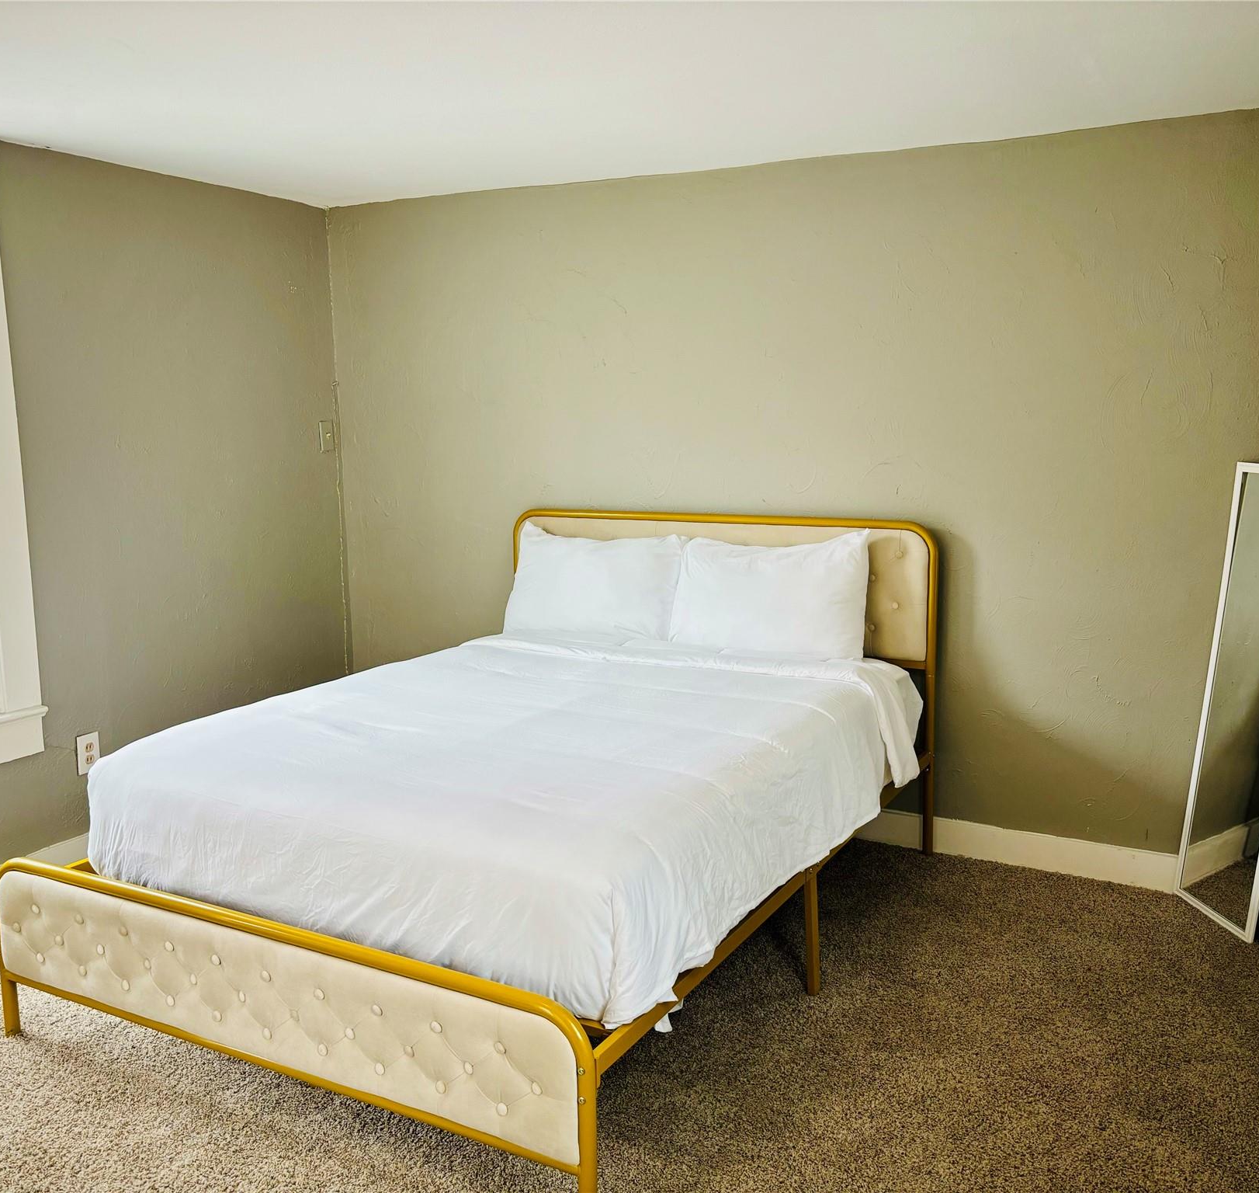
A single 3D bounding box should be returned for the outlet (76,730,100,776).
[{"bbox_3d":[-1.617,0.470,3.569,0.008,0.116,0.071,4,10,29],"label":"outlet"}]

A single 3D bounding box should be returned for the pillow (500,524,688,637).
[{"bbox_3d":[-0.111,-0.032,3.916,0.655,0.400,0.160,4,-8,29],"label":"pillow"}]

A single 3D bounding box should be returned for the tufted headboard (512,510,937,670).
[{"bbox_3d":[0.254,-0.045,3.900,1.515,0.443,0.050,4,10,29],"label":"tufted headboard"}]

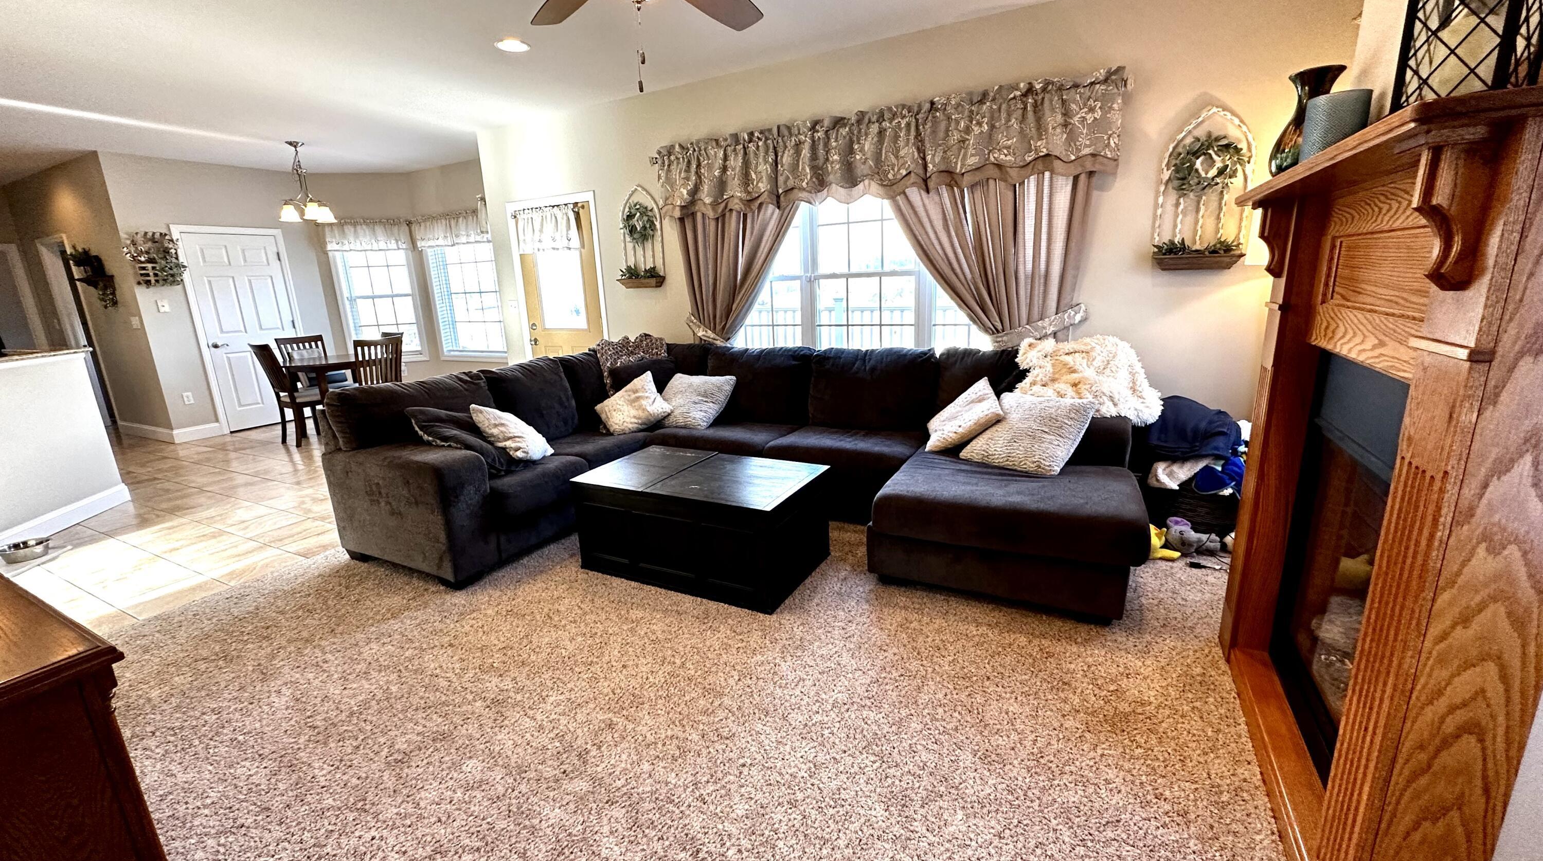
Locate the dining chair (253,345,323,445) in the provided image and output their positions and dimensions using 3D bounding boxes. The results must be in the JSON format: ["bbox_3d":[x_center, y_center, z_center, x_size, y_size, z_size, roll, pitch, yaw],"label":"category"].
[{"bbox_3d":[-4.539,-0.367,6.011,0.437,0.968,0.506,4,15,26],"label":"dining chair"}]

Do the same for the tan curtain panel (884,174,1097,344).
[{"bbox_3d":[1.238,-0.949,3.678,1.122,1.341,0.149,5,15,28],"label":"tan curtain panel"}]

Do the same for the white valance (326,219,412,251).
[{"bbox_3d":[-4.612,-2.239,7.159,0.914,0.357,0.109,-6,14,-13],"label":"white valance"}]

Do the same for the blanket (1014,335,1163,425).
[{"bbox_3d":[1.579,-0.252,3.135,0.675,0.417,0.576,5,15,28],"label":"blanket"}]

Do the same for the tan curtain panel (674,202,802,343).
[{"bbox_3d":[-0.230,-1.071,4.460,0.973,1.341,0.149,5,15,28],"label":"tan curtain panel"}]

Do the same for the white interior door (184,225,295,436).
[{"bbox_3d":[-5.633,-1.060,6.792,0.070,2.036,0.834,5,15,28],"label":"white interior door"}]

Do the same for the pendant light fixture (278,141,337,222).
[{"bbox_3d":[-4.274,-2.240,5.665,0.437,0.685,0.437,5,15,28],"label":"pendant light fixture"}]

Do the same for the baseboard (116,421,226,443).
[{"bbox_3d":[-6.500,-0.025,6.746,1.380,0.129,0.397,5,15,28],"label":"baseboard"}]

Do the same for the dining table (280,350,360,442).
[{"bbox_3d":[-4.317,-0.342,6.325,0.923,0.755,0.923,5,15,28],"label":"dining table"}]

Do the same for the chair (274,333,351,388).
[{"bbox_3d":[-4.775,-0.494,6.586,0.526,0.968,0.447,5,15,28],"label":"chair"}]

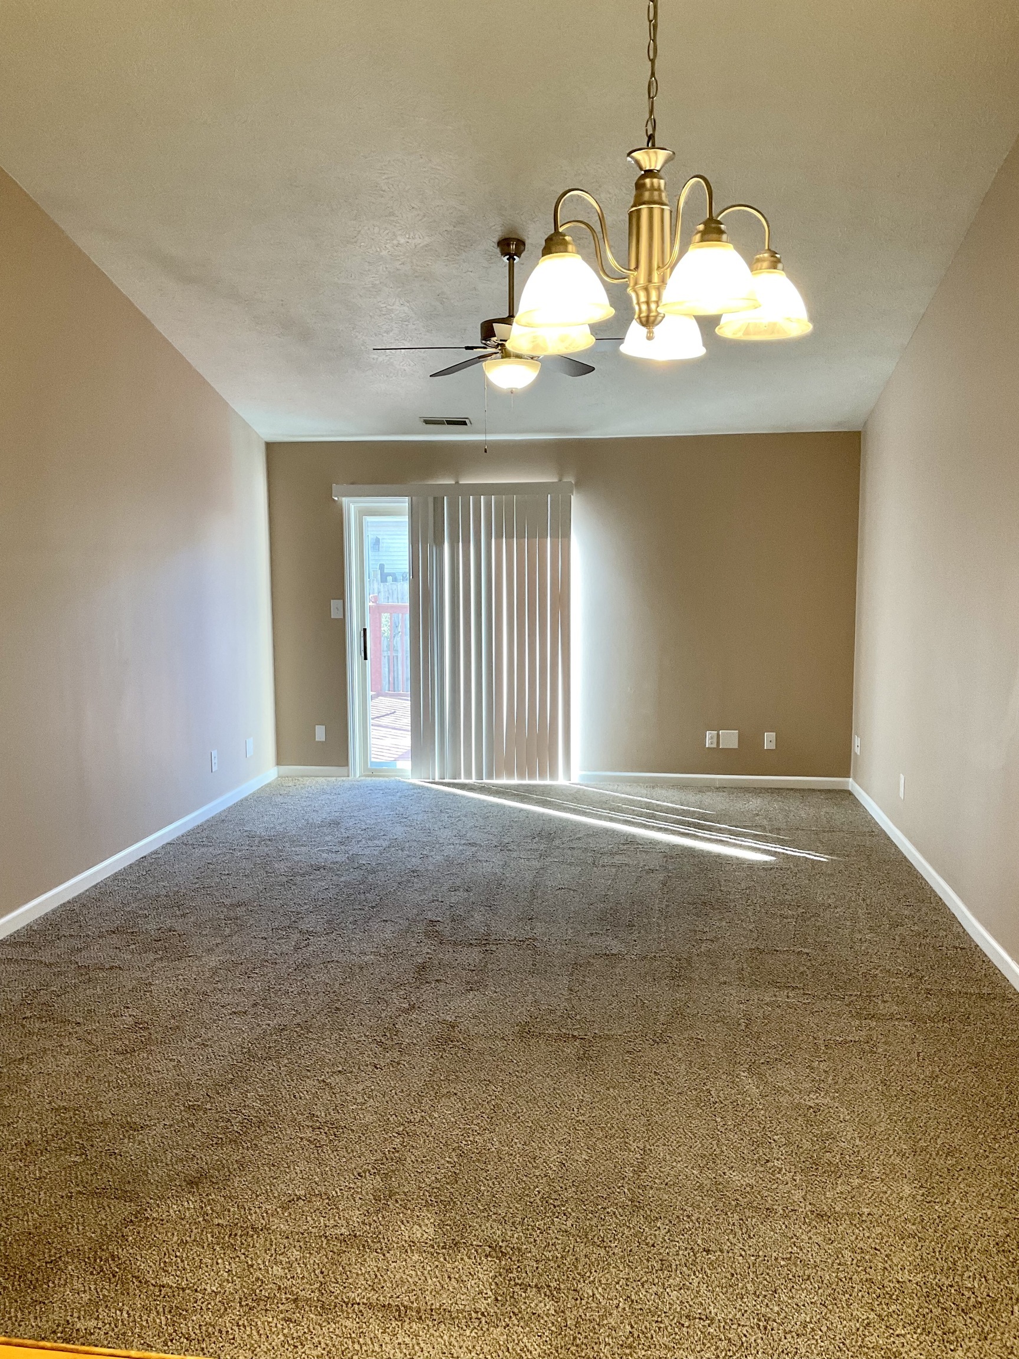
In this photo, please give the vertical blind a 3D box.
[{"bbox_3d":[-0.132,-0.302,8.046,1.151,2.045,0.090,1,6,7],"label":"vertical blind"}]

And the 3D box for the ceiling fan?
[{"bbox_3d":[0.005,-1.694,5.268,1.300,0.700,1.260,1,6,7],"label":"ceiling fan"}]

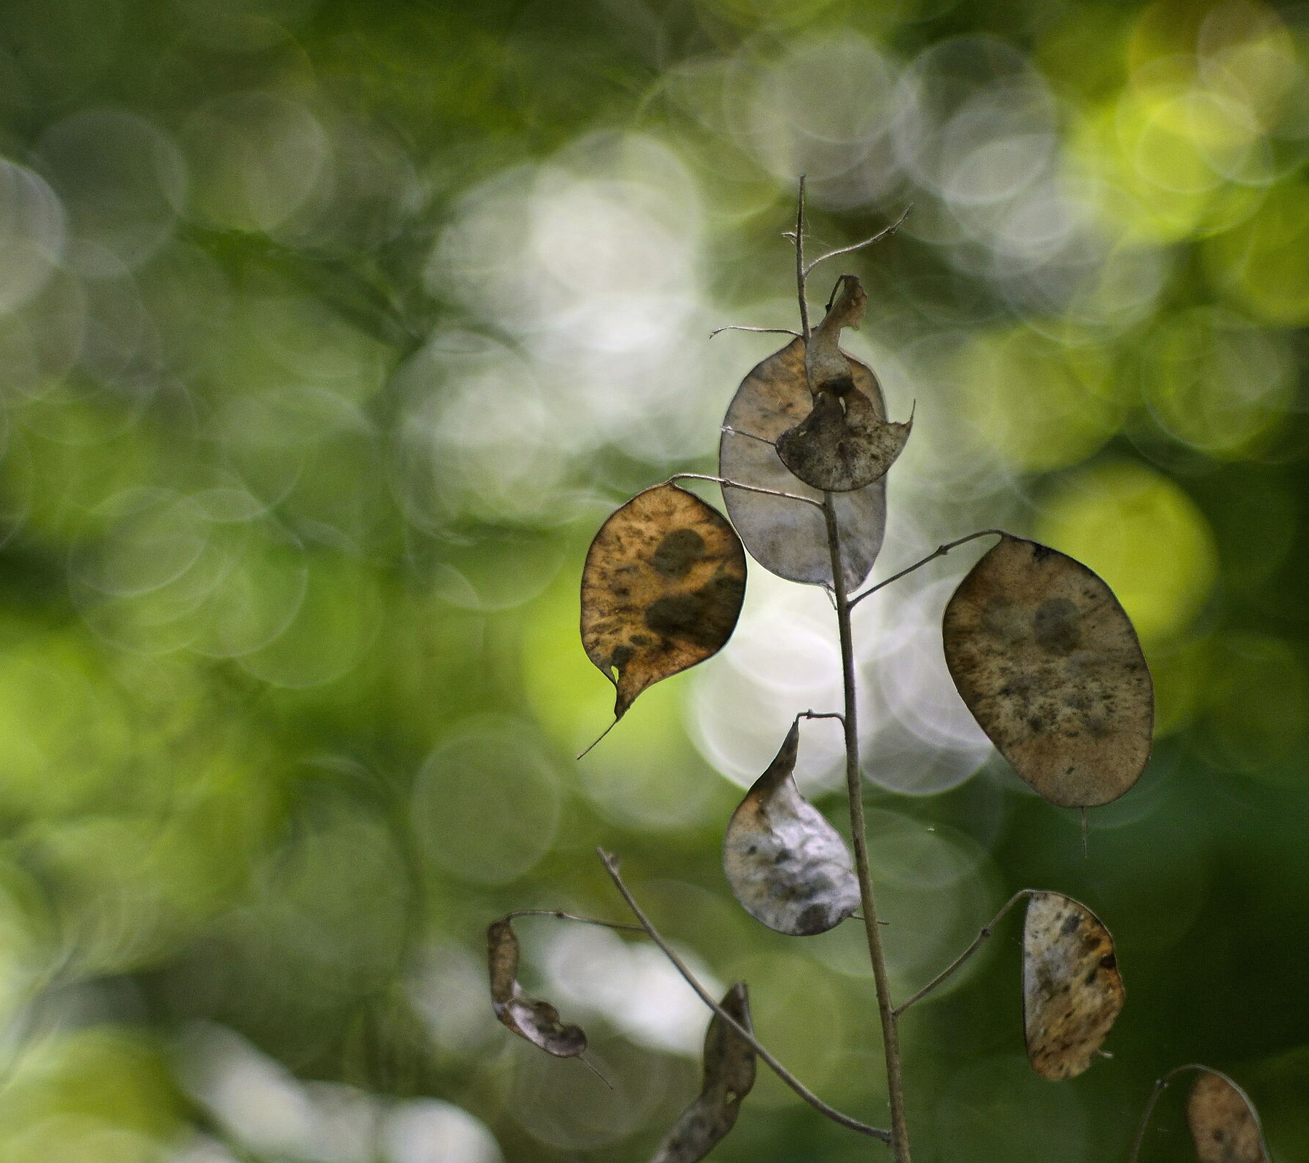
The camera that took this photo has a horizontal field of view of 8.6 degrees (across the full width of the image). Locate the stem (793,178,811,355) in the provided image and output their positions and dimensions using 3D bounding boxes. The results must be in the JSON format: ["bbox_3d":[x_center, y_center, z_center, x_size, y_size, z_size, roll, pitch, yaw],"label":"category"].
[{"bbox_3d":[0.024,-0.050,1.400,0.002,0.029,0.002,-2,0,0],"label":"stem"}]

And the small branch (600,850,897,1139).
[{"bbox_3d":[0.013,0.068,1.400,0.007,0.067,0.006,-45,0,0],"label":"small branch"}]

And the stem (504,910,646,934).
[{"bbox_3d":[-0.013,0.054,1.400,0.023,0.003,0.003,5,0,0],"label":"stem"}]

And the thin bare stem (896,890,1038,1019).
[{"bbox_3d":[0.049,0.059,1.400,0.030,0.003,0.003,-41,0,0],"label":"thin bare stem"}]

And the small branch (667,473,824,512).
[{"bbox_3d":[0.015,-0.014,1.400,0.025,0.003,0.003,11,0,0],"label":"small branch"}]

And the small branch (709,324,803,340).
[{"bbox_3d":[0.016,-0.040,1.400,0.015,0.002,0.002,0,0,0],"label":"small branch"}]

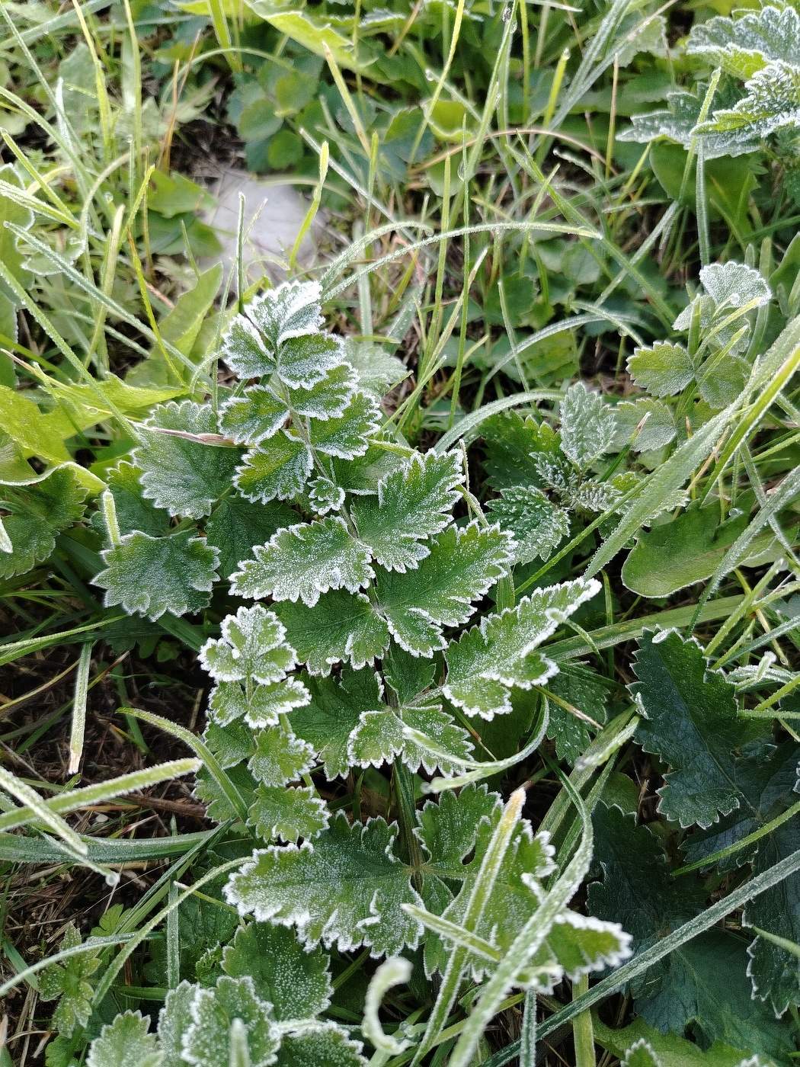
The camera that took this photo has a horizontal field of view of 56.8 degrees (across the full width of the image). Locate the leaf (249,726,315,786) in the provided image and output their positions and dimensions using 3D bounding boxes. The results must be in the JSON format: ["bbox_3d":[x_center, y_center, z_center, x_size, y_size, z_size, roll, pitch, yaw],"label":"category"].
[{"bbox_3d":[-0.051,0.096,0.320,0.027,0.012,0.024,8,64,-1],"label":"leaf"}]

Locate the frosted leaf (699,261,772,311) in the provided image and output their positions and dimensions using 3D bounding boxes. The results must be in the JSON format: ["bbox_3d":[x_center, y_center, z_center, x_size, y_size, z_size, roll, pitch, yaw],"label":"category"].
[{"bbox_3d":[0.228,-0.169,0.504,0.049,0.013,0.045,11,66,12],"label":"frosted leaf"}]

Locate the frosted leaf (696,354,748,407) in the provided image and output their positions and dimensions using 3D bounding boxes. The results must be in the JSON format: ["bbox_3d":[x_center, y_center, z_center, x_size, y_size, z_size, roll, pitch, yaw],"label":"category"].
[{"bbox_3d":[0.223,-0.104,0.506,0.040,0.010,0.039,9,64,-4],"label":"frosted leaf"}]

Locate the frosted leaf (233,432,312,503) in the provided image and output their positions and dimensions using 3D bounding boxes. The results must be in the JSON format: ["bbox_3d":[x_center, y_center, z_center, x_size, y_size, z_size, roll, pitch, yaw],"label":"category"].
[{"bbox_3d":[-0.062,-0.033,0.365,0.042,0.014,0.040,-28,81,-11],"label":"frosted leaf"}]

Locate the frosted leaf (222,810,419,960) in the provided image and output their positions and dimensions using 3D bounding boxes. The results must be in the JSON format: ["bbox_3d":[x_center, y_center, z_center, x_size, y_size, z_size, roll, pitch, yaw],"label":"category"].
[{"bbox_3d":[-0.037,0.169,0.356,0.096,0.024,0.060,-6,69,5],"label":"frosted leaf"}]

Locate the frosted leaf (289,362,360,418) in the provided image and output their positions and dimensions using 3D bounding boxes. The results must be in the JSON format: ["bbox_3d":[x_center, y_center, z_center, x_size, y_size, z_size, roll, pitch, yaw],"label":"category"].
[{"bbox_3d":[-0.038,-0.070,0.375,0.039,0.013,0.024,-27,83,-8],"label":"frosted leaf"}]

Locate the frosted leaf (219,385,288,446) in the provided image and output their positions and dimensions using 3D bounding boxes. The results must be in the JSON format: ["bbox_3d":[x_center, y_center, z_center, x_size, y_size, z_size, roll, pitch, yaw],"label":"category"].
[{"bbox_3d":[-0.081,-0.065,0.410,0.040,0.014,0.029,-11,63,7],"label":"frosted leaf"}]

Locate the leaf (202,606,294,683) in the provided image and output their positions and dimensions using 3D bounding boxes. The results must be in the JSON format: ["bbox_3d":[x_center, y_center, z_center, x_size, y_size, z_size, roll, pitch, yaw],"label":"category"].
[{"bbox_3d":[-0.075,0.054,0.365,0.046,0.016,0.042,-2,60,-1],"label":"leaf"}]

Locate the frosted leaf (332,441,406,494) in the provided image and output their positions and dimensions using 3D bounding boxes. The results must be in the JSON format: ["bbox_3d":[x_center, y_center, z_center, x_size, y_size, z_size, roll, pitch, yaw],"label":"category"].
[{"bbox_3d":[-0.017,-0.037,0.444,0.060,0.013,0.039,-36,63,-26],"label":"frosted leaf"}]

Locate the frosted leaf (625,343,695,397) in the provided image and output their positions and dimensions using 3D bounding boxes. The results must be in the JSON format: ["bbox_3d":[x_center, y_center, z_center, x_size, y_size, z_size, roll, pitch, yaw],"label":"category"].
[{"bbox_3d":[0.162,-0.103,0.460,0.041,0.012,0.036,15,84,14],"label":"frosted leaf"}]

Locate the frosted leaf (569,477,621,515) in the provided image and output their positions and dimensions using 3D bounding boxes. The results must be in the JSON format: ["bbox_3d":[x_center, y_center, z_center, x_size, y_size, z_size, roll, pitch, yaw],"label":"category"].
[{"bbox_3d":[0.123,-0.023,0.467,0.033,0.012,0.020,24,56,5],"label":"frosted leaf"}]

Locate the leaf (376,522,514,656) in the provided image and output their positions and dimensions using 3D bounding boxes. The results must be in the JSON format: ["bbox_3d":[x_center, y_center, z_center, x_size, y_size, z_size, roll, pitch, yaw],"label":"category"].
[{"bbox_3d":[0.024,0.029,0.387,0.077,0.021,0.050,-27,70,-7],"label":"leaf"}]

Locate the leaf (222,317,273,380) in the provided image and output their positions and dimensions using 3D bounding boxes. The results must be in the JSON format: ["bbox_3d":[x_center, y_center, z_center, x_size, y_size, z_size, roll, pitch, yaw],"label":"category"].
[{"bbox_3d":[-0.085,-0.102,0.410,0.058,0.014,0.036,35,66,30],"label":"leaf"}]

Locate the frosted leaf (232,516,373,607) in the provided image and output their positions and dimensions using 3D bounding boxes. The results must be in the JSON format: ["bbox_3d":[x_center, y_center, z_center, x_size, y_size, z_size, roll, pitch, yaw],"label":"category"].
[{"bbox_3d":[-0.050,0.014,0.382,0.075,0.020,0.041,-13,63,5],"label":"frosted leaf"}]

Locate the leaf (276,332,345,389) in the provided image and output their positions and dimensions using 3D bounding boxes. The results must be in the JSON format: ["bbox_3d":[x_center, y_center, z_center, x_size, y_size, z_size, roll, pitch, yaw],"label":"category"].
[{"bbox_3d":[-0.049,-0.097,0.411,0.042,0.014,0.046,-15,57,-17],"label":"leaf"}]

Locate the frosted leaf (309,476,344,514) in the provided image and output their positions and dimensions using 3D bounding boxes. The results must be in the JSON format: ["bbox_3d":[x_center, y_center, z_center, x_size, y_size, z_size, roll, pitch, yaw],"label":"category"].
[{"bbox_3d":[-0.039,-0.021,0.395,0.019,0.009,0.020,-17,67,0],"label":"frosted leaf"}]

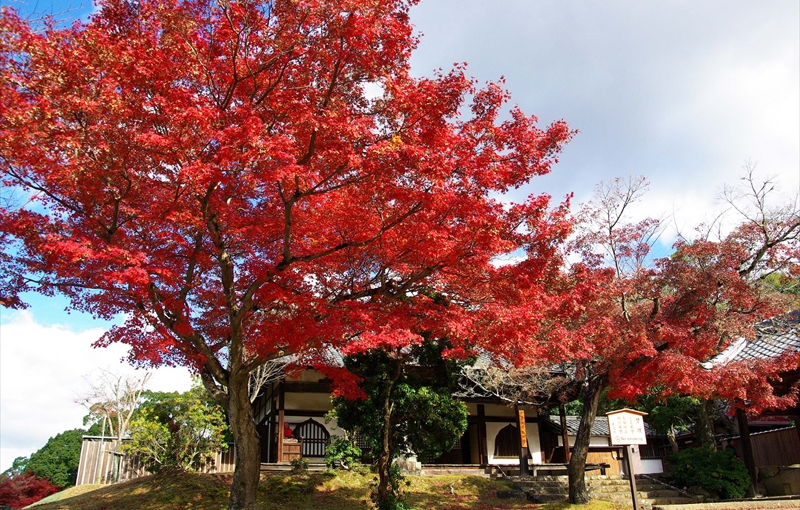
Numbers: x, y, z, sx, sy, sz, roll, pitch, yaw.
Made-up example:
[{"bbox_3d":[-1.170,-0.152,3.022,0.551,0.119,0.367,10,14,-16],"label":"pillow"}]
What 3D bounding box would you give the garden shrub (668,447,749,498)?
[{"bbox_3d":[9.849,7.000,20.010,2.450,1.506,2.000,-7,-17,20],"label":"garden shrub"}]

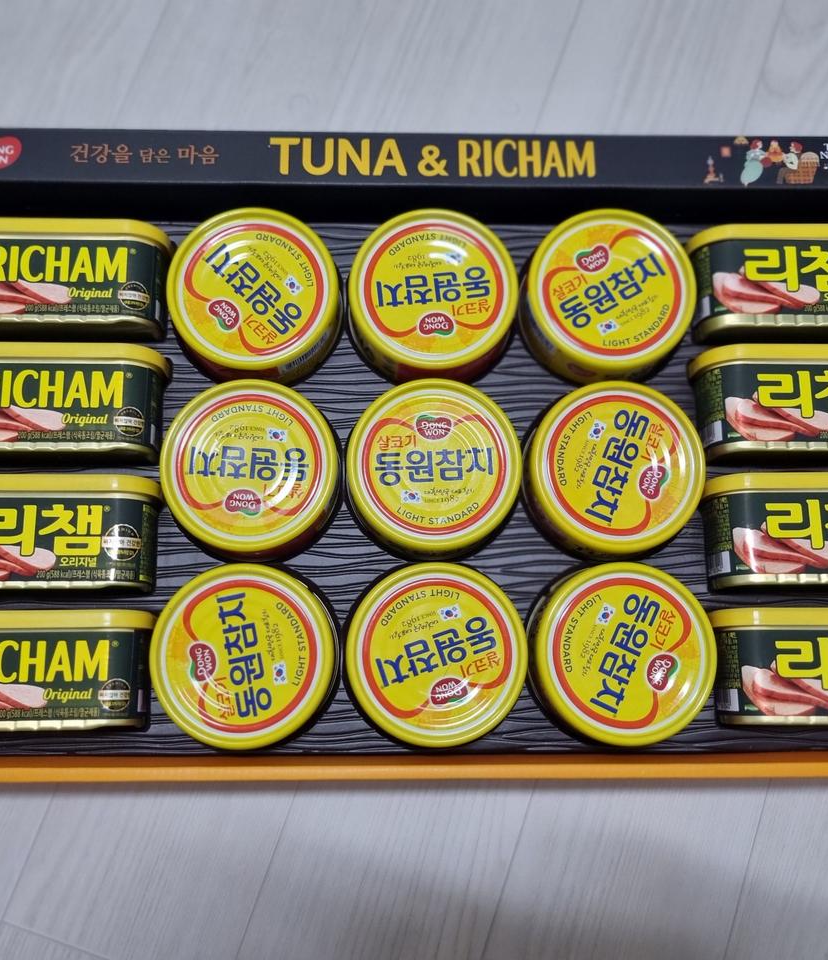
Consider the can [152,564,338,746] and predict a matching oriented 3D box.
[{"bbox_3d":[-0.075,0.079,0.435,0.080,0.035,0.080,0,80,-2],"label":"can"}]

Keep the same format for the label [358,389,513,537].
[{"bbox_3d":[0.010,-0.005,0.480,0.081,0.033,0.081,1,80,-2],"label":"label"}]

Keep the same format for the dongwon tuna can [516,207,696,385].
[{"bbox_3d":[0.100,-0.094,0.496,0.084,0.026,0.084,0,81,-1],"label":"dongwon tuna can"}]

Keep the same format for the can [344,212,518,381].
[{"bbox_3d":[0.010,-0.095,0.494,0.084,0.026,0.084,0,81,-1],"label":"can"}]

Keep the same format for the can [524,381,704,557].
[{"bbox_3d":[0.095,-0.004,0.468,0.082,0.039,0.082,0,80,-1],"label":"can"}]

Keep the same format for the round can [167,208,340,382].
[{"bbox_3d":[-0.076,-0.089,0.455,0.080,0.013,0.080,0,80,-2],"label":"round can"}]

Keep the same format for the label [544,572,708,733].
[{"bbox_3d":[0.101,0.082,0.459,0.076,0.009,0.076,21,81,2],"label":"label"}]

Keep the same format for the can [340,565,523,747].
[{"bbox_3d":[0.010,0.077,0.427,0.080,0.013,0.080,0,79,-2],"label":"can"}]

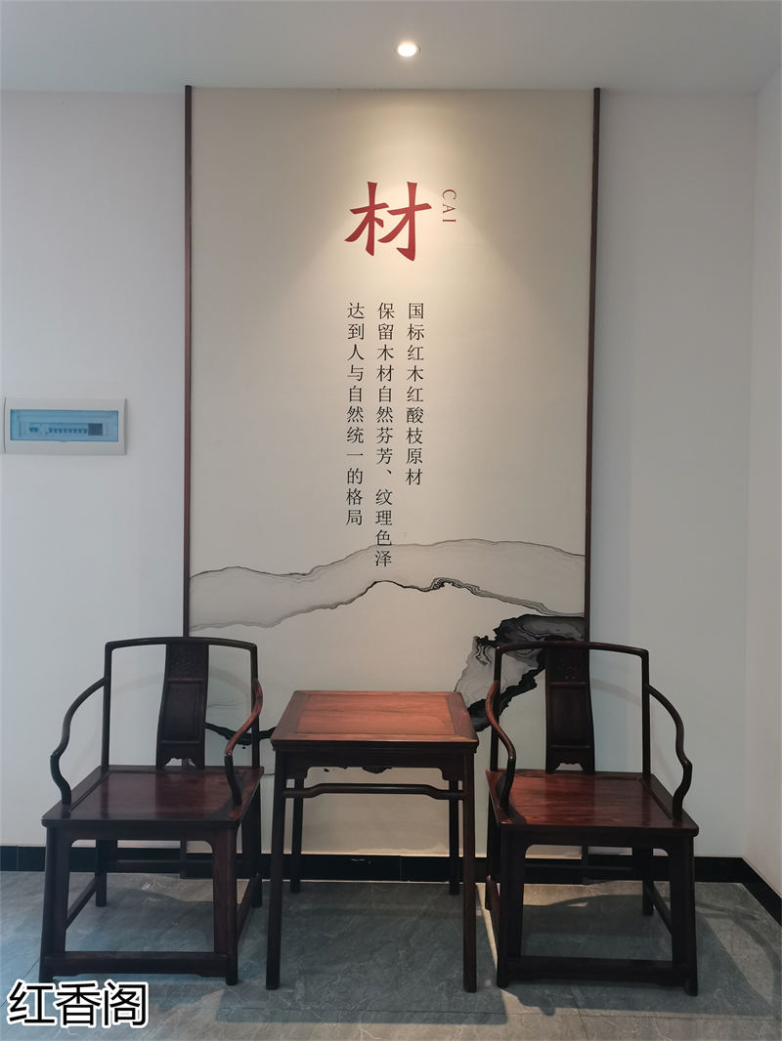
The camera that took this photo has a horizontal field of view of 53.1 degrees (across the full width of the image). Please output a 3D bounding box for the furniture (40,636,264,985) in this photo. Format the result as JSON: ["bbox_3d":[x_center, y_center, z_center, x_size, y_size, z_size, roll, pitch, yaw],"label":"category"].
[{"bbox_3d":[-0.752,0.909,2.595,0.618,0.956,0.508,1,1,0],"label":"furniture"}]

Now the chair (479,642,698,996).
[{"bbox_3d":[0.631,0.923,2.582,0.618,0.956,0.508,1,1,3],"label":"chair"}]

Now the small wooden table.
[{"bbox_3d":[-0.053,1.020,2.627,0.625,0.748,0.607,1,1,0],"label":"small wooden table"}]

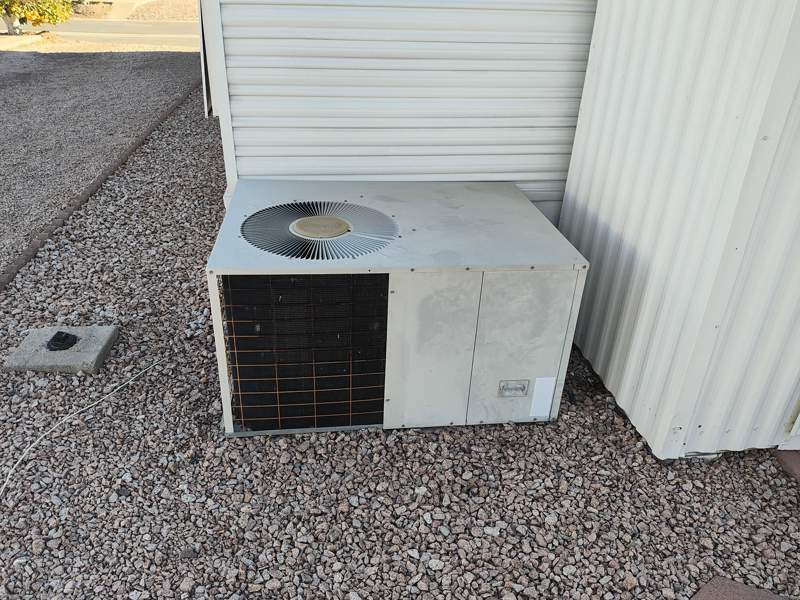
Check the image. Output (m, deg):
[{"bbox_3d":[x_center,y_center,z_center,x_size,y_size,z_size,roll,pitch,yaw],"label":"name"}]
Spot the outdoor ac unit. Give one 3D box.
[{"bbox_3d":[-0.043,-0.022,2.156,1.120,0.611,0.790,-1,29,-8],"label":"outdoor ac unit"}]

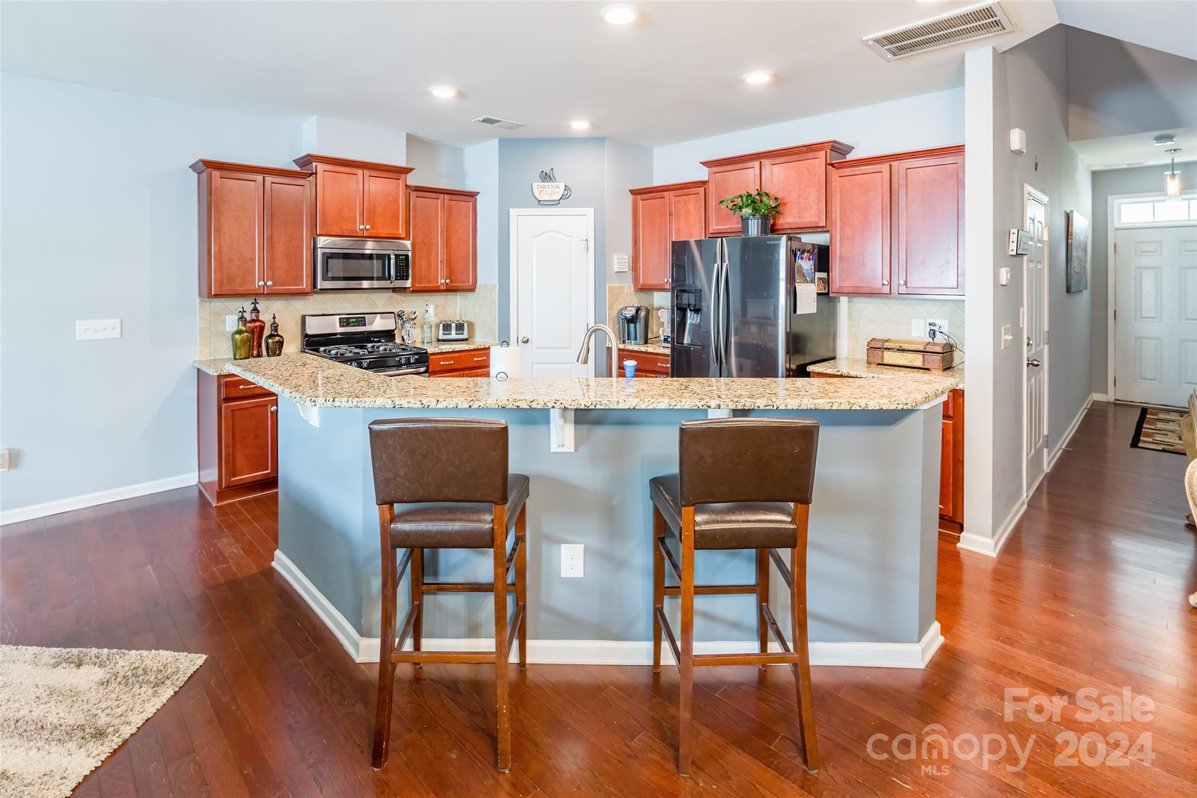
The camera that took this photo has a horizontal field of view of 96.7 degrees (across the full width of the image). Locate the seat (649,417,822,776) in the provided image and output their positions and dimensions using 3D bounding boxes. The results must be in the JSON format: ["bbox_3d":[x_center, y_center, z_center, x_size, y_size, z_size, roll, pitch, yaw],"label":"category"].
[{"bbox_3d":[0.443,0.573,1.840,0.445,1.085,0.475,0,7,-4],"label":"seat"}]

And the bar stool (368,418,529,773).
[{"bbox_3d":[-0.484,0.573,1.845,0.445,1.080,0.475,0,7,-2],"label":"bar stool"}]

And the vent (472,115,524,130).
[{"bbox_3d":[-0.813,-2.235,4.302,0.360,0.025,0.205,-6,10,-43],"label":"vent"}]

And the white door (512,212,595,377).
[{"bbox_3d":[-0.418,-0.671,4.800,0.770,2.100,0.090,0,7,-2],"label":"white door"}]

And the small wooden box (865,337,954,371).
[{"bbox_3d":[2.023,-0.300,3.490,0.425,0.165,0.200,6,9,39],"label":"small wooden box"}]

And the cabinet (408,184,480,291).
[{"bbox_3d":[-1.463,-1.458,4.871,0.660,0.940,0.350,-6,9,-41],"label":"cabinet"}]

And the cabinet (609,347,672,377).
[{"bbox_3d":[0.668,-0.046,4.820,0.620,0.880,0.990,-6,9,-42],"label":"cabinet"}]

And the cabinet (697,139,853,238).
[{"bbox_3d":[1.390,-1.609,4.223,0.380,0.625,1.127,-6,9,-42],"label":"cabinet"}]

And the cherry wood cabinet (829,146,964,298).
[{"bbox_3d":[2.021,-1.136,3.548,0.380,0.936,0.845,-6,9,-42],"label":"cherry wood cabinet"}]

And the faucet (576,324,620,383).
[{"bbox_3d":[-0.002,-0.150,2.420,0.245,0.390,0.075,6,9,40],"label":"faucet"}]

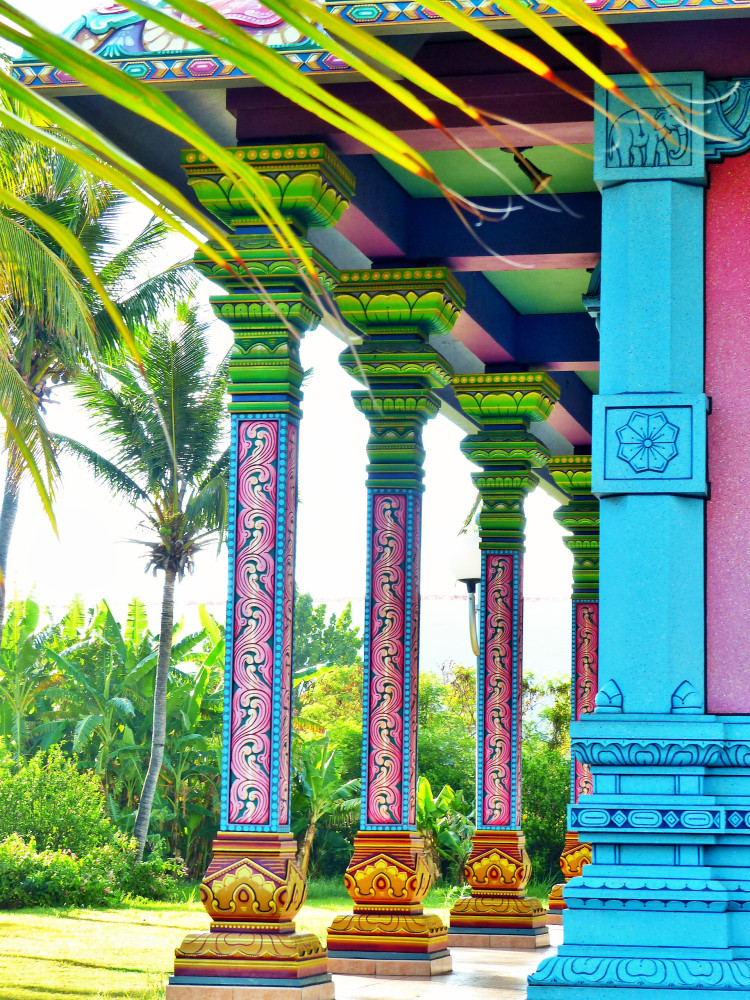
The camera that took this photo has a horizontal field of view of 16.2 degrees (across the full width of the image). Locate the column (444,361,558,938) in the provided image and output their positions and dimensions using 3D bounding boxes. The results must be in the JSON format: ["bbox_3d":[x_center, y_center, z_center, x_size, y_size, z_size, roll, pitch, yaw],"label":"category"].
[{"bbox_3d":[0.963,1.214,19.949,0.737,4.281,0.737,-1,-7,12],"label":"column"}]

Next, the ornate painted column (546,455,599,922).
[{"bbox_3d":[1.994,1.759,24.293,0.737,4.281,0.737,-1,-7,12],"label":"ornate painted column"}]

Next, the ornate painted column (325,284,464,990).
[{"bbox_3d":[0.113,0.753,16.266,0.737,4.281,0.737,-1,-7,12],"label":"ornate painted column"}]

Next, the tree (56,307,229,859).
[{"bbox_3d":[-3.477,1.725,47.000,4.500,10.300,4.500,-1,-7,12],"label":"tree"}]

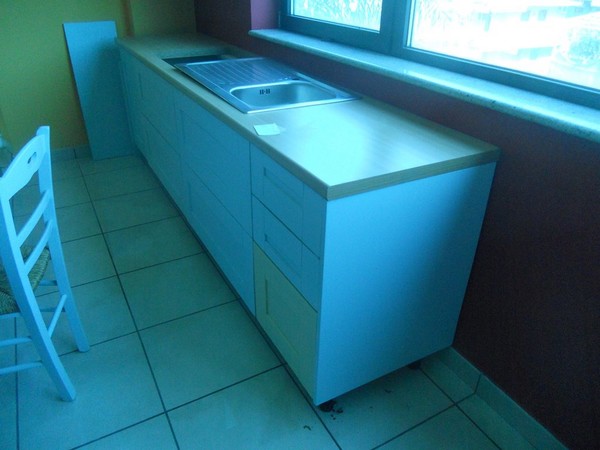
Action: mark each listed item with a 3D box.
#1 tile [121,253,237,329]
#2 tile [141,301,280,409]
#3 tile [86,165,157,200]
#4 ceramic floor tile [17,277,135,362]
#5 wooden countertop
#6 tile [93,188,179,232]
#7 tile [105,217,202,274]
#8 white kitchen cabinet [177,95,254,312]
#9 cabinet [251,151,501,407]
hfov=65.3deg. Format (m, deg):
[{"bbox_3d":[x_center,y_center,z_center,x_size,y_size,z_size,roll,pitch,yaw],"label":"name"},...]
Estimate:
[{"bbox_3d":[-0.600,0.308,2.290,0.459,0.010,0.459,-14,33,-25],"label":"tile"},{"bbox_3d":[-0.378,0.512,1.937,0.459,0.010,0.459,-14,33,-25],"label":"tile"},{"bbox_3d":[-1.268,-0.305,3.350,0.459,0.010,0.459,-14,33,-25],"label":"tile"},{"bbox_3d":[-1.009,0.413,2.094,0.459,0.010,0.459,-14,33,-25],"label":"ceramic floor tile"},{"bbox_3d":[-0.351,-0.769,2.370,0.601,0.039,2.846,-15,33,-25],"label":"wooden countertop"},{"bbox_3d":[-1.045,-0.101,2.997,0.459,0.010,0.459,-14,33,-25],"label":"tile"},{"bbox_3d":[-0.823,0.103,2.643,0.459,0.010,0.459,-14,33,-25],"label":"tile"},{"bbox_3d":[-0.139,-0.221,2.221,0.597,0.762,0.958,-15,33,-25],"label":"white kitchen cabinet"},{"bbox_3d":[0.208,0.096,1.674,0.597,0.762,0.485,-15,33,-25],"label":"cabinet"}]

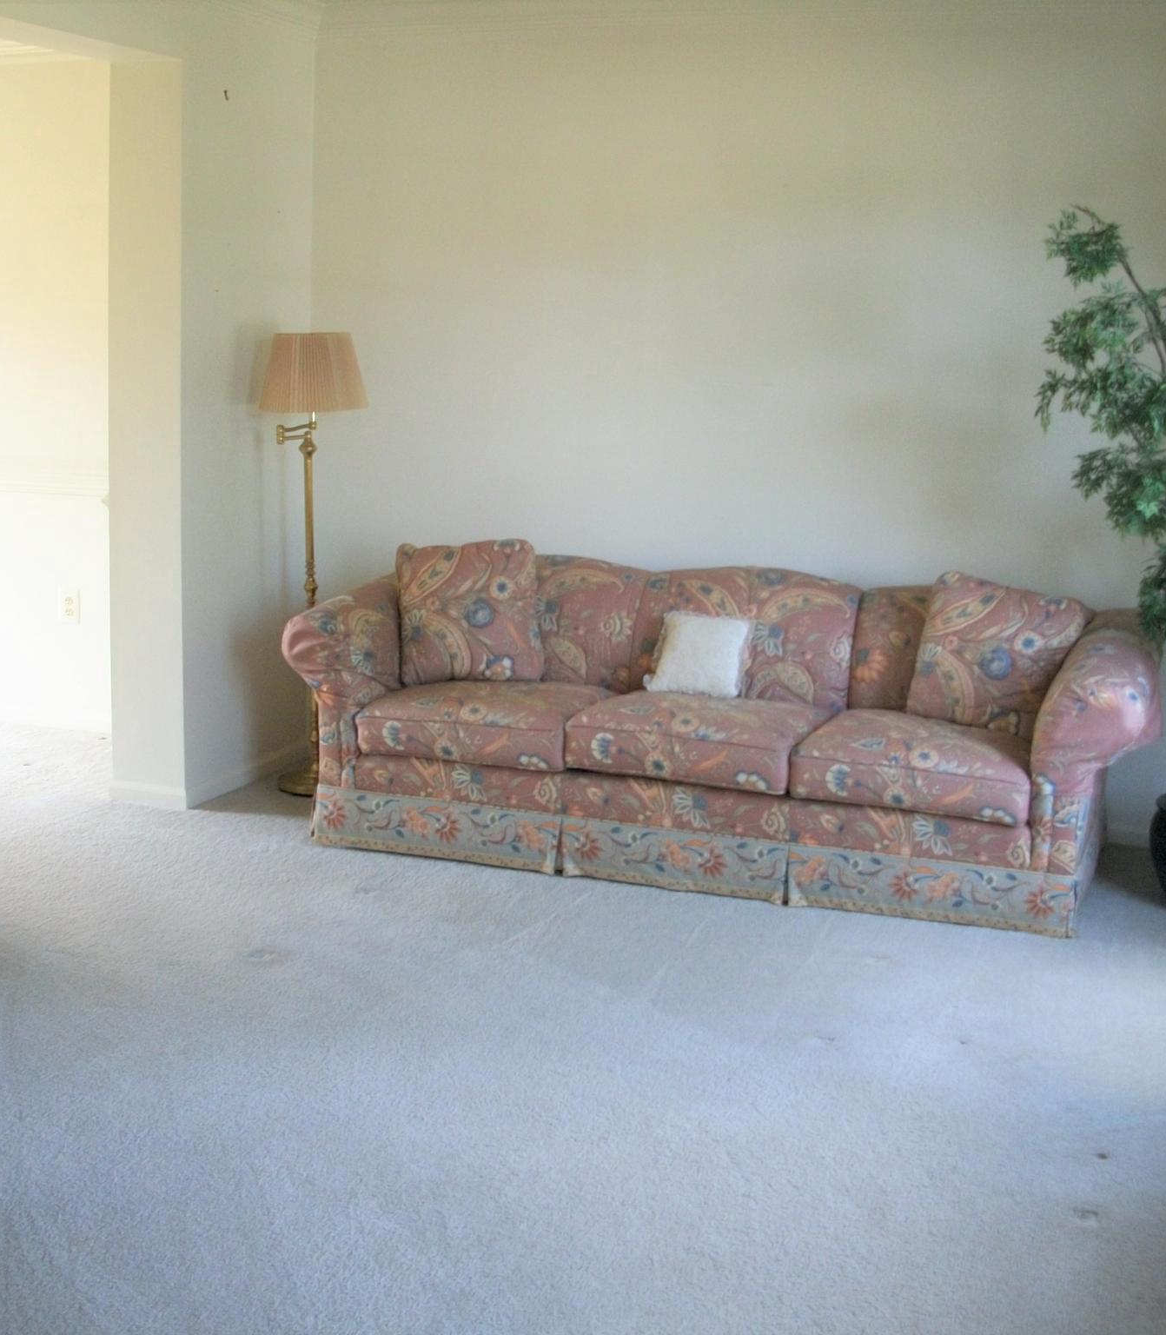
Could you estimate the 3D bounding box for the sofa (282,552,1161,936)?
[{"bbox_3d":[0.409,0.122,4.886,2.290,0.760,0.900,5,10,20],"label":"sofa"}]

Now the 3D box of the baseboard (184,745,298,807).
[{"bbox_3d":[-1.016,0.326,5.574,0.015,0.065,0.810,5,10,21],"label":"baseboard"}]

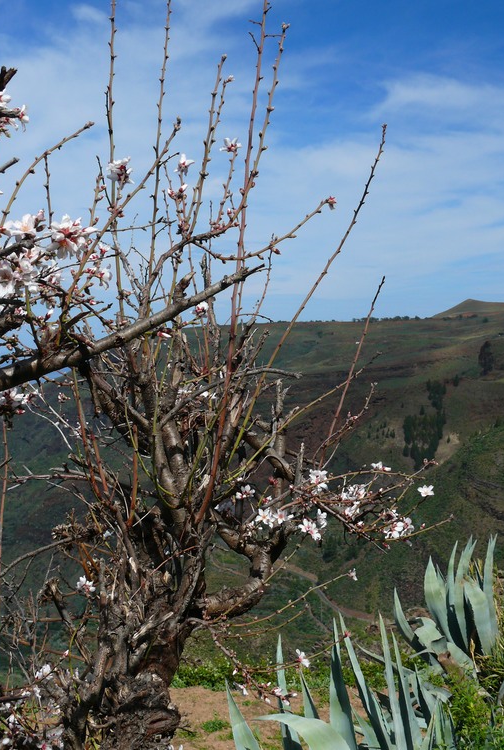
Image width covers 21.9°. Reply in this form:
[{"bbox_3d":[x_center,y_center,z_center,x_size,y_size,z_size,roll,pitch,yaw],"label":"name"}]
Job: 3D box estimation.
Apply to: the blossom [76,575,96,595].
[{"bbox_3d":[-0.327,0.411,2.550,0.038,0.038,0.035,0,1,0],"label":"blossom"}]

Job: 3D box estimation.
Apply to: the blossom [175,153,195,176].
[{"bbox_3d":[-0.125,-0.397,2.450,0.037,0.044,0.036,0,1,-6],"label":"blossom"}]

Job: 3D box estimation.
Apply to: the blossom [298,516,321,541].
[{"bbox_3d":[0.115,0.307,2.600,0.047,0.047,0.036,0,1,0],"label":"blossom"}]

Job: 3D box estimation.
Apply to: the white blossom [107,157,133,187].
[{"bbox_3d":[-0.233,-0.358,2.300,0.045,0.056,0.043,0,1,17],"label":"white blossom"}]

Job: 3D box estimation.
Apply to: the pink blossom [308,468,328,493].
[{"bbox_3d":[0.134,0.215,2.650,0.040,0.048,0.038,0,1,6],"label":"pink blossom"}]

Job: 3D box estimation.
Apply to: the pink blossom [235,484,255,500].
[{"bbox_3d":[-0.013,0.240,2.650,0.040,0.032,0.034,0,1,0],"label":"pink blossom"}]

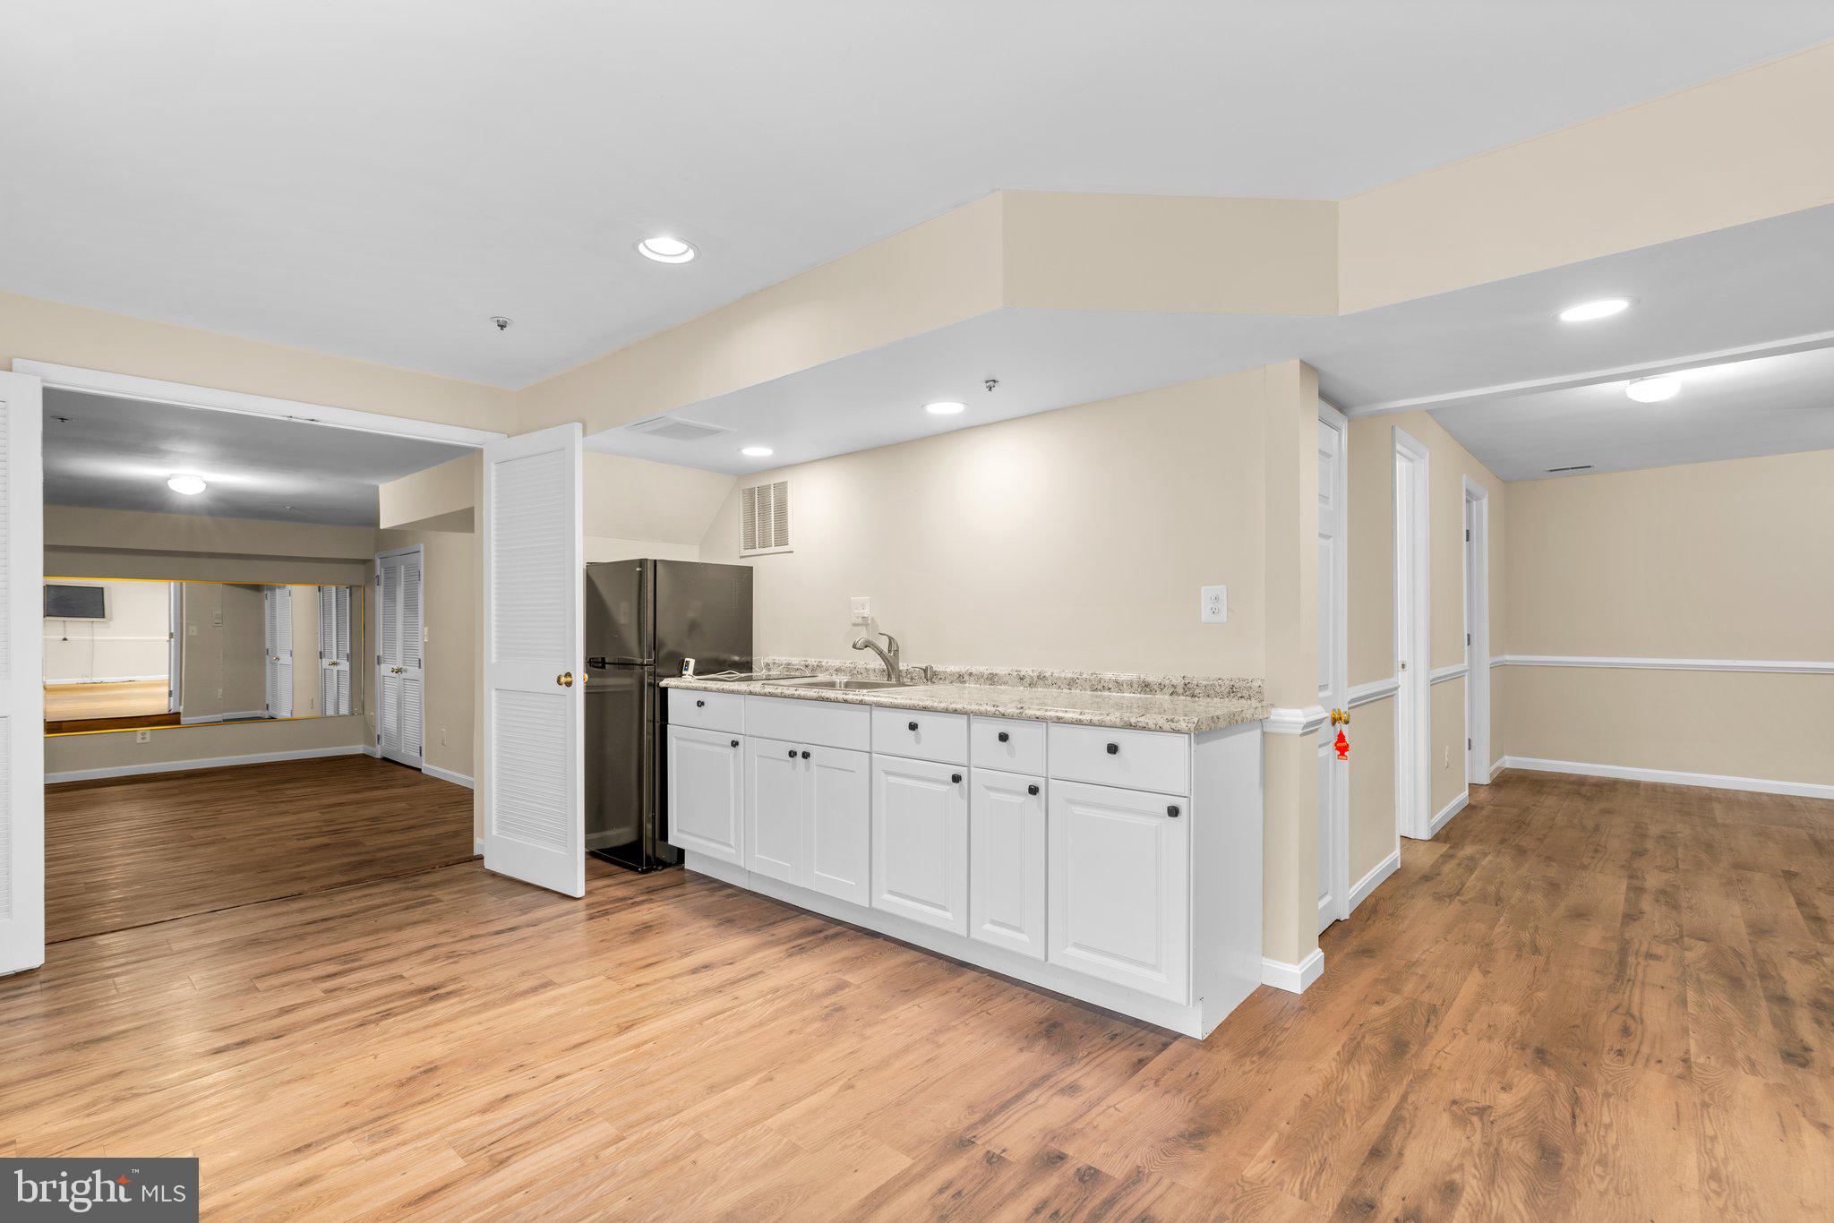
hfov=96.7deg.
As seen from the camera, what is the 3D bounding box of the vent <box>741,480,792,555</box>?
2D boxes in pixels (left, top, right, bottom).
[{"bbox_3d":[-0.828,-0.503,4.375,0.465,0.400,0.025,-1,-1,40],"label":"vent"}]

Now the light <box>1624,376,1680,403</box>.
[{"bbox_3d":[3.309,-1.009,3.677,0.195,0.105,0.195,-1,-1,41],"label":"light"}]

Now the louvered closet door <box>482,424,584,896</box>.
[{"bbox_3d":[-1.760,0.223,3.738,0.725,2.020,0.036,0,-1,33],"label":"louvered closet door"}]

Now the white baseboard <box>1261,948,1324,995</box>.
[{"bbox_3d":[1.259,1.185,2.729,0.135,0.088,0.220,-1,-1,41],"label":"white baseboard"}]

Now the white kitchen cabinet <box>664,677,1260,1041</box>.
[{"bbox_3d":[-0.023,0.797,3.313,2.550,0.880,0.600,-1,-1,40],"label":"white kitchen cabinet"}]

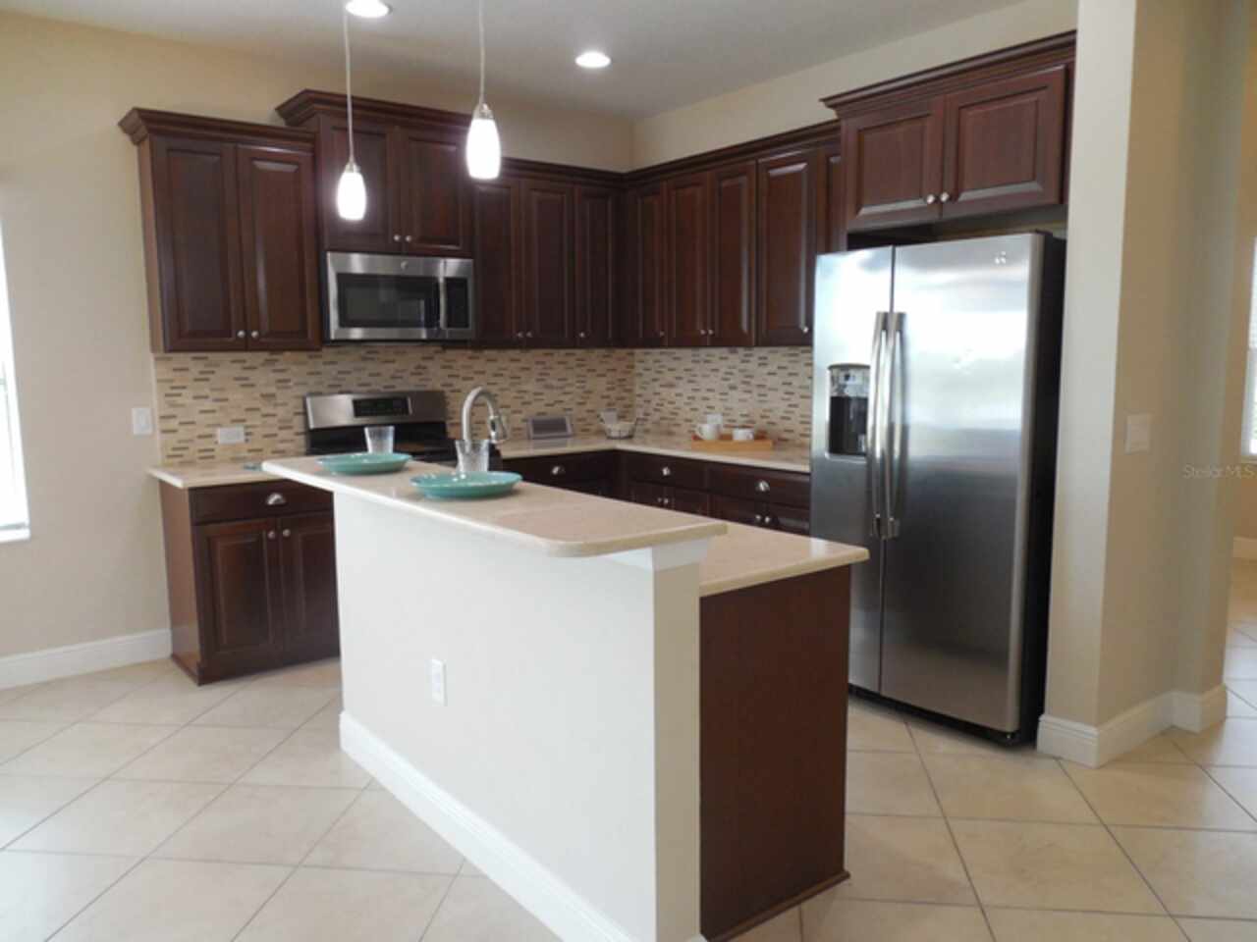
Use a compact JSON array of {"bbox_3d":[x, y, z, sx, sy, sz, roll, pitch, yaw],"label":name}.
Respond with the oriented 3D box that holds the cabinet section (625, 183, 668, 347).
[{"bbox_3d":[0.231,-1.182,5.289,0.331,0.918,0.400,-6,9,-37],"label":"cabinet section"}]

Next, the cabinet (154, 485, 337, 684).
[{"bbox_3d":[-1.748,0.448,4.308,0.702,0.875,0.593,-6,9,-38],"label":"cabinet"}]

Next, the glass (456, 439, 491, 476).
[{"bbox_3d":[-0.466,-0.040,2.696,0.098,0.120,0.098,-1,8,0],"label":"glass"}]

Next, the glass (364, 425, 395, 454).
[{"bbox_3d":[-0.879,-0.100,3.195,0.098,0.120,0.098,-7,10,-38],"label":"glass"}]

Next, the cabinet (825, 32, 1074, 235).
[{"bbox_3d":[1.417,-1.250,3.597,0.640,0.550,1.040,-7,10,-38],"label":"cabinet"}]

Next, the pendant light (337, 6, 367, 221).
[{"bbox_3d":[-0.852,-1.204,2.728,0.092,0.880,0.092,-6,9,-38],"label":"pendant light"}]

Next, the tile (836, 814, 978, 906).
[{"bbox_3d":[0.706,1.087,2.568,0.457,0.010,0.457,0,8,7],"label":"tile"}]

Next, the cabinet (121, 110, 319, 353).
[{"bbox_3d":[-1.860,-1.060,4.204,0.756,1.004,0.348,-6,9,-38],"label":"cabinet"}]

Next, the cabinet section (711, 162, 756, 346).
[{"bbox_3d":[0.665,-1.115,4.728,0.331,0.919,0.323,-6,9,-37],"label":"cabinet section"}]

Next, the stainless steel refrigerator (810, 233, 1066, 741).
[{"bbox_3d":[1.341,0.034,3.678,0.835,1.785,0.909,-6,9,-38],"label":"stainless steel refrigerator"}]

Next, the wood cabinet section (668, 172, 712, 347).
[{"bbox_3d":[0.460,-1.146,4.994,0.331,0.920,0.351,-6,9,-37],"label":"wood cabinet section"}]

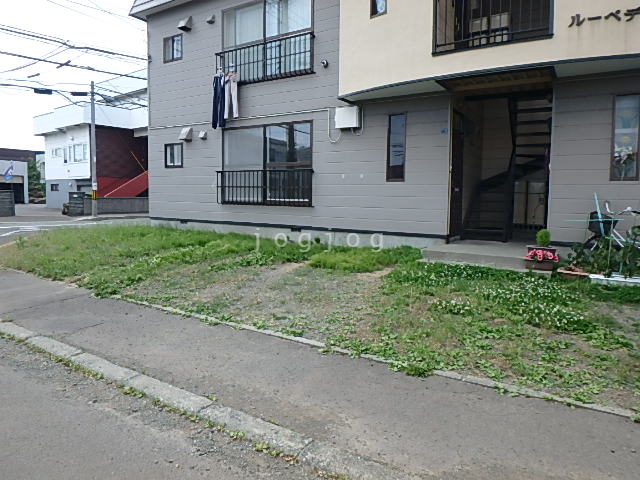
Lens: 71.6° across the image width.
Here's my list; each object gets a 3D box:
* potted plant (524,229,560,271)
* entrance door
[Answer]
[{"bbox_3d":[3.049,0.135,6.081,0.410,0.570,0.360,4,7,32],"label":"potted plant"},{"bbox_3d":[2.585,-1.206,8.380,0.080,2.310,0.790,4,7,32],"label":"entrance door"}]

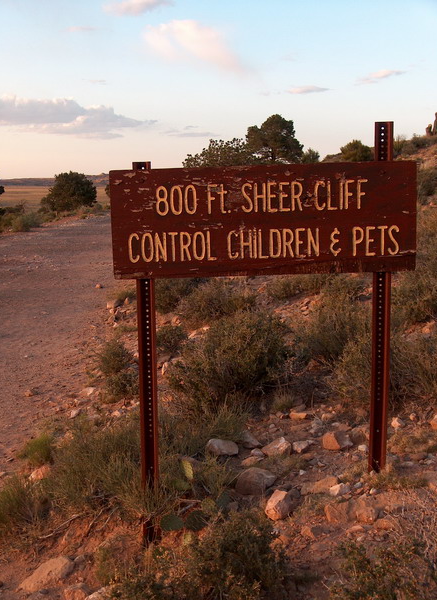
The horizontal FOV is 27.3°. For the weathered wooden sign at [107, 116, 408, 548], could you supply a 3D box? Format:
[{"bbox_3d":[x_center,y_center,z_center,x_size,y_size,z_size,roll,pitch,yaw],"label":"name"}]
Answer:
[{"bbox_3d":[0.205,0.189,4.048,1.312,1.917,0.100,-1,10,2],"label":"weathered wooden sign"}]

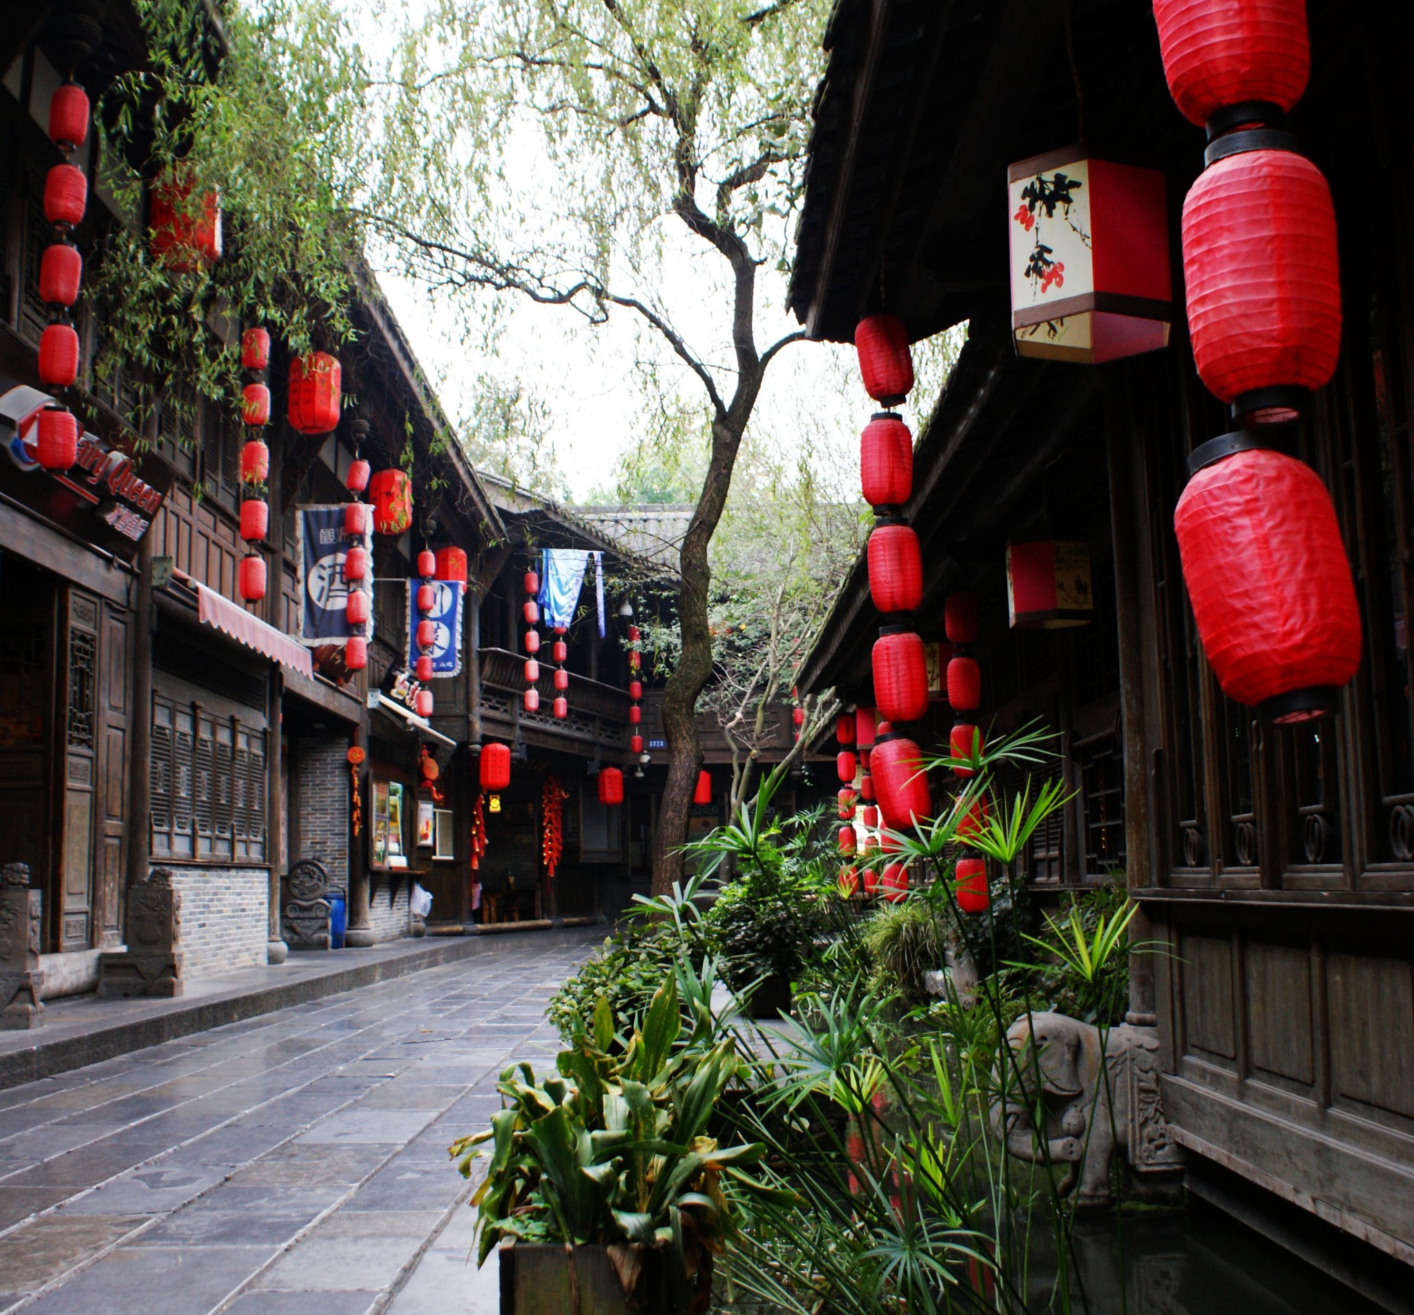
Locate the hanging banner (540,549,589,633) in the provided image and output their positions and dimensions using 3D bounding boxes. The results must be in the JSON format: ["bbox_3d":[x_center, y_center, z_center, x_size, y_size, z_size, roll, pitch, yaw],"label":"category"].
[{"bbox_3d":[-2.214,-1.081,25.000,0.750,1.300,0.130,0,-8,-6],"label":"hanging banner"}]

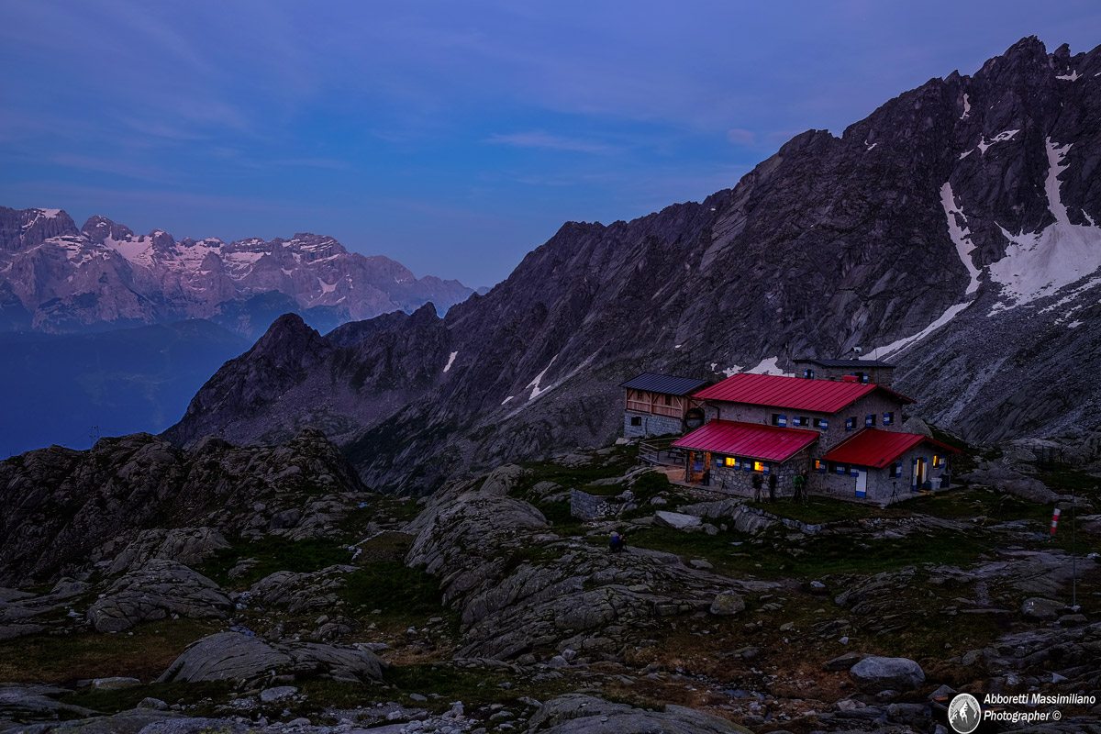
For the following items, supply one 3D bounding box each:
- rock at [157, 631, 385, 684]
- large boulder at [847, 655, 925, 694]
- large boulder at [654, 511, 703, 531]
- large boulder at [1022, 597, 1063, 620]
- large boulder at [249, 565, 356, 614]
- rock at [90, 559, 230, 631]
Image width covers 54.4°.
[{"bbox_3d":[-10.441,10.629,40.000,8.200,1.350,3.500,-2,5,-15],"label":"rock"},{"bbox_3d":[11.624,10.490,37.000,2.500,1.050,1.550,1,5,17],"label":"large boulder"},{"bbox_3d":[7.717,9.249,65.000,2.800,1.050,1.700,0,5,7],"label":"large boulder"},{"bbox_3d":[21.155,10.311,46.000,1.650,0.850,1.150,2,5,25],"label":"large boulder"},{"bbox_3d":[-11.941,10.451,51.500,5.100,1.500,4.500,-2,5,-13],"label":"large boulder"},{"bbox_3d":[-18.139,10.290,49.500,6.400,2.400,5.200,-2,5,-20],"label":"rock"}]

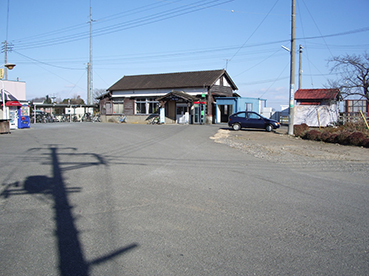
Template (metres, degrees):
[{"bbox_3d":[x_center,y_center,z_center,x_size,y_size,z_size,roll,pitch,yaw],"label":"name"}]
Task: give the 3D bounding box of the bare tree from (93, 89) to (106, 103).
[{"bbox_3d":[-14.697,-5.950,64.738,4.200,5.300,4.200,0,4,0],"label":"bare tree"}]

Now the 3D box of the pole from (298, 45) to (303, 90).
[{"bbox_3d":[12.293,-5.756,39.684,0.280,8.600,0.280,0,4,0],"label":"pole"}]

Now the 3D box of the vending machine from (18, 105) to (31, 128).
[{"bbox_3d":[-12.833,-1.637,29.861,0.620,1.830,0.840,4,6,41],"label":"vending machine"}]

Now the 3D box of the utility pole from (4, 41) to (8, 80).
[{"bbox_3d":[-21.800,-6.945,45.613,0.280,10.100,0.280,0,4,0],"label":"utility pole"}]

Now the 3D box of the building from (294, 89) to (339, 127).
[{"bbox_3d":[12.585,-2.817,35.188,3.800,3.400,2.700,2,5,30],"label":"building"}]

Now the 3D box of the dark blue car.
[{"bbox_3d":[5.184,-1.241,27.483,3.820,1.390,1.660,2,5,23],"label":"dark blue car"}]

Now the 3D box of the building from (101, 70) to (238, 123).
[{"bbox_3d":[-2.385,-4.982,46.520,16.200,6.050,9.400,3,5,32],"label":"building"}]

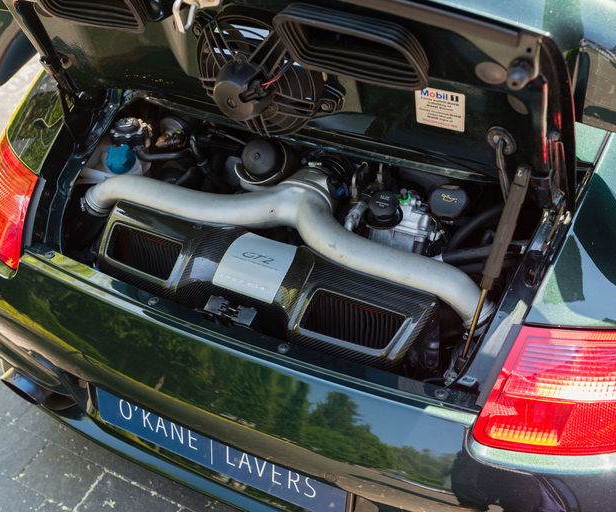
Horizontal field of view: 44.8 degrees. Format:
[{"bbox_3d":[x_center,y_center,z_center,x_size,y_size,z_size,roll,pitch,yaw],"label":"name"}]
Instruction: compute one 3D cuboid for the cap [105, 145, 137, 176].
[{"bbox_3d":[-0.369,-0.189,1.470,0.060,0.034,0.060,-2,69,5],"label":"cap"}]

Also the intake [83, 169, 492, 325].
[{"bbox_3d":[-0.028,-0.081,1.355,0.810,0.120,0.230,17,43,22],"label":"intake"}]

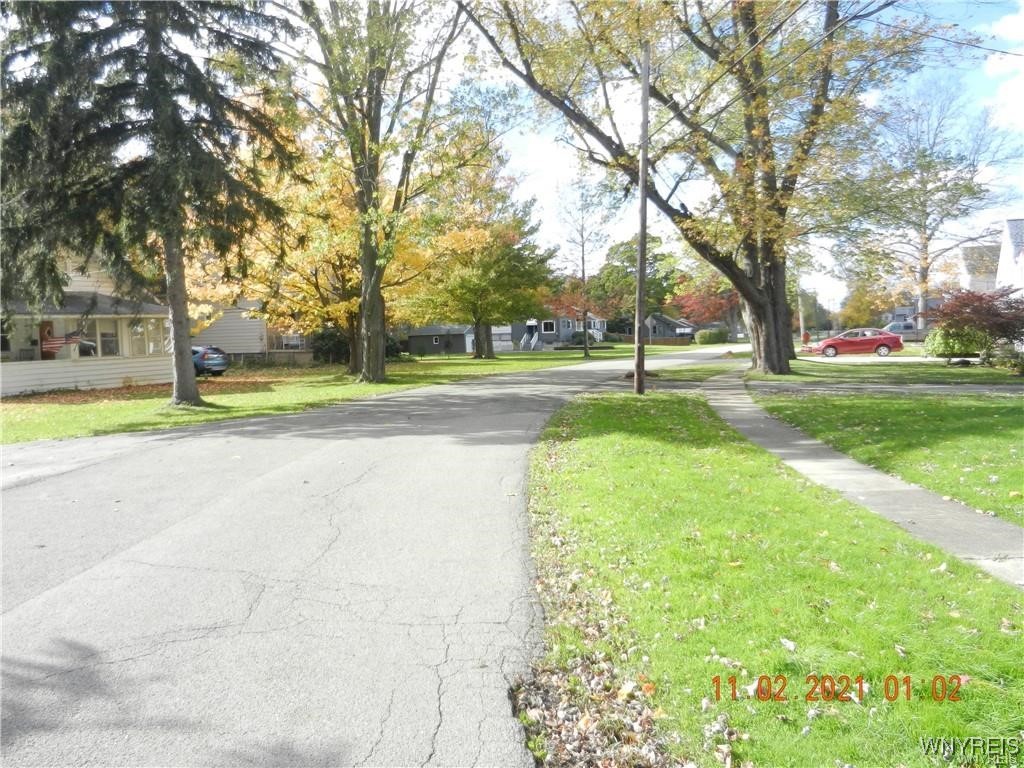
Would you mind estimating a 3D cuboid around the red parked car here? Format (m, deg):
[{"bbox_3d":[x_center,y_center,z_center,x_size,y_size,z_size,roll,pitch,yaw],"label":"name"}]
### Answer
[{"bbox_3d":[17.500,-2.140,38.100,4.580,1.450,1.800,0,5,-1],"label":"red parked car"}]

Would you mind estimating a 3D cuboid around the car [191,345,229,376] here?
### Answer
[{"bbox_3d":[-17.950,-1.280,41.200,4.500,1.650,1.820,3,6,28],"label":"car"}]

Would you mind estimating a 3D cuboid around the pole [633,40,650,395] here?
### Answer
[{"bbox_3d":[3.320,-4.100,18.700,0.260,8.800,0.260,0,5,0],"label":"pole"}]

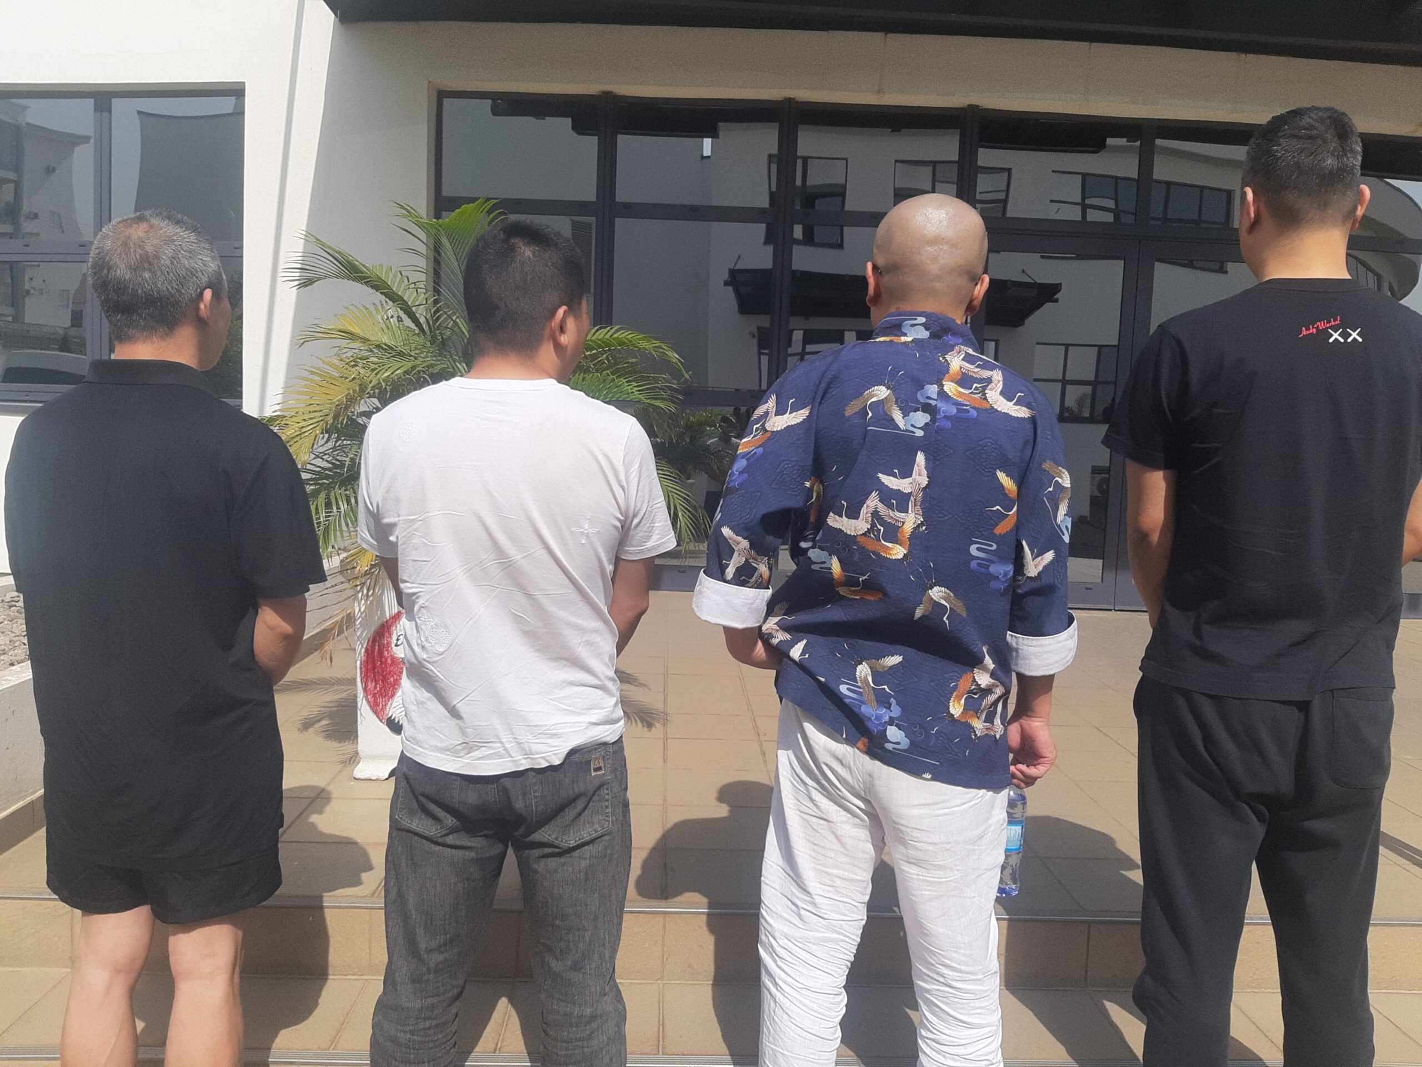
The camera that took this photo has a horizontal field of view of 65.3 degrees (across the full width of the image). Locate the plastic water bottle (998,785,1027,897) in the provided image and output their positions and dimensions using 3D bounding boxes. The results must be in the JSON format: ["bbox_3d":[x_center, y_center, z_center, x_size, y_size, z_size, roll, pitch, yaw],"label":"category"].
[{"bbox_3d":[0.467,0.467,1.763,0.063,0.214,0.063,3,4,-3],"label":"plastic water bottle"}]

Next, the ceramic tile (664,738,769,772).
[{"bbox_3d":[0.010,0.679,3.370,0.300,0.010,0.300,2,6,-3],"label":"ceramic tile"}]

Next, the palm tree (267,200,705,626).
[{"bbox_3d":[-0.648,-0.325,3.229,1.270,1.240,1.150,2,6,-3],"label":"palm tree"}]

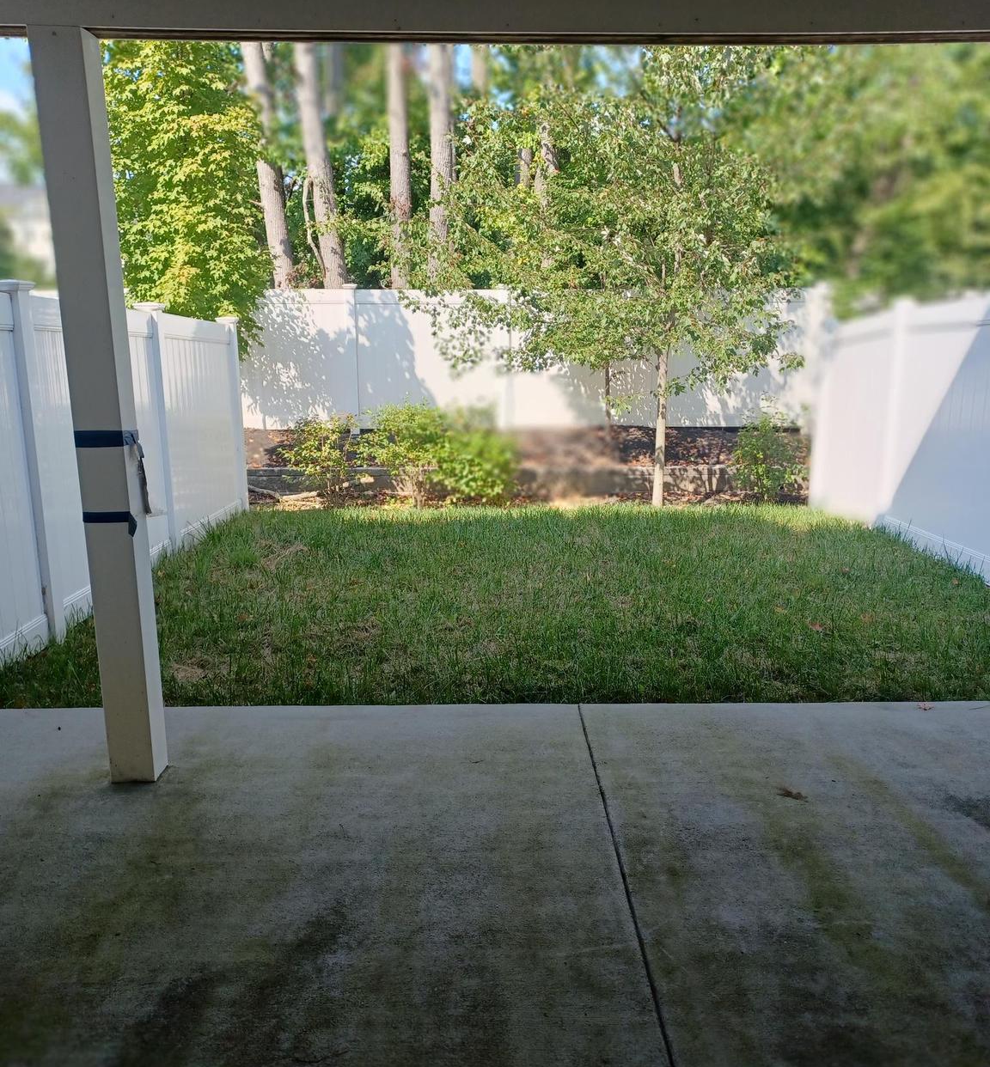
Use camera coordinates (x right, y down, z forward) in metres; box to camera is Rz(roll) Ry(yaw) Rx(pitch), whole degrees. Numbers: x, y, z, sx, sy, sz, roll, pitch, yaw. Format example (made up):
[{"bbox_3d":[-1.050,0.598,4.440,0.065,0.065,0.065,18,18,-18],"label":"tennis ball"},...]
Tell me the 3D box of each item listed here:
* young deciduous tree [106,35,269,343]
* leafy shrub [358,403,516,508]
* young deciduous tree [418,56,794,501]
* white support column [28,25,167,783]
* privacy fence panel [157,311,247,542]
[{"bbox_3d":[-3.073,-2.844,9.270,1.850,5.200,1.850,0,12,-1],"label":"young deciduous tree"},{"bbox_3d":[-0.609,-0.785,9.391,1.500,1.020,1.150,0,12,-1],"label":"leafy shrub"},{"bbox_3d":[1.101,-2.685,9.050,3.650,4.900,3.400,0,12,-1],"label":"young deciduous tree"},{"bbox_3d":[-1.354,-0.357,3.314,0.163,2.560,0.160,0,12,-1],"label":"white support column"},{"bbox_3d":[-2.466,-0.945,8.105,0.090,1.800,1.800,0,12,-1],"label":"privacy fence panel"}]

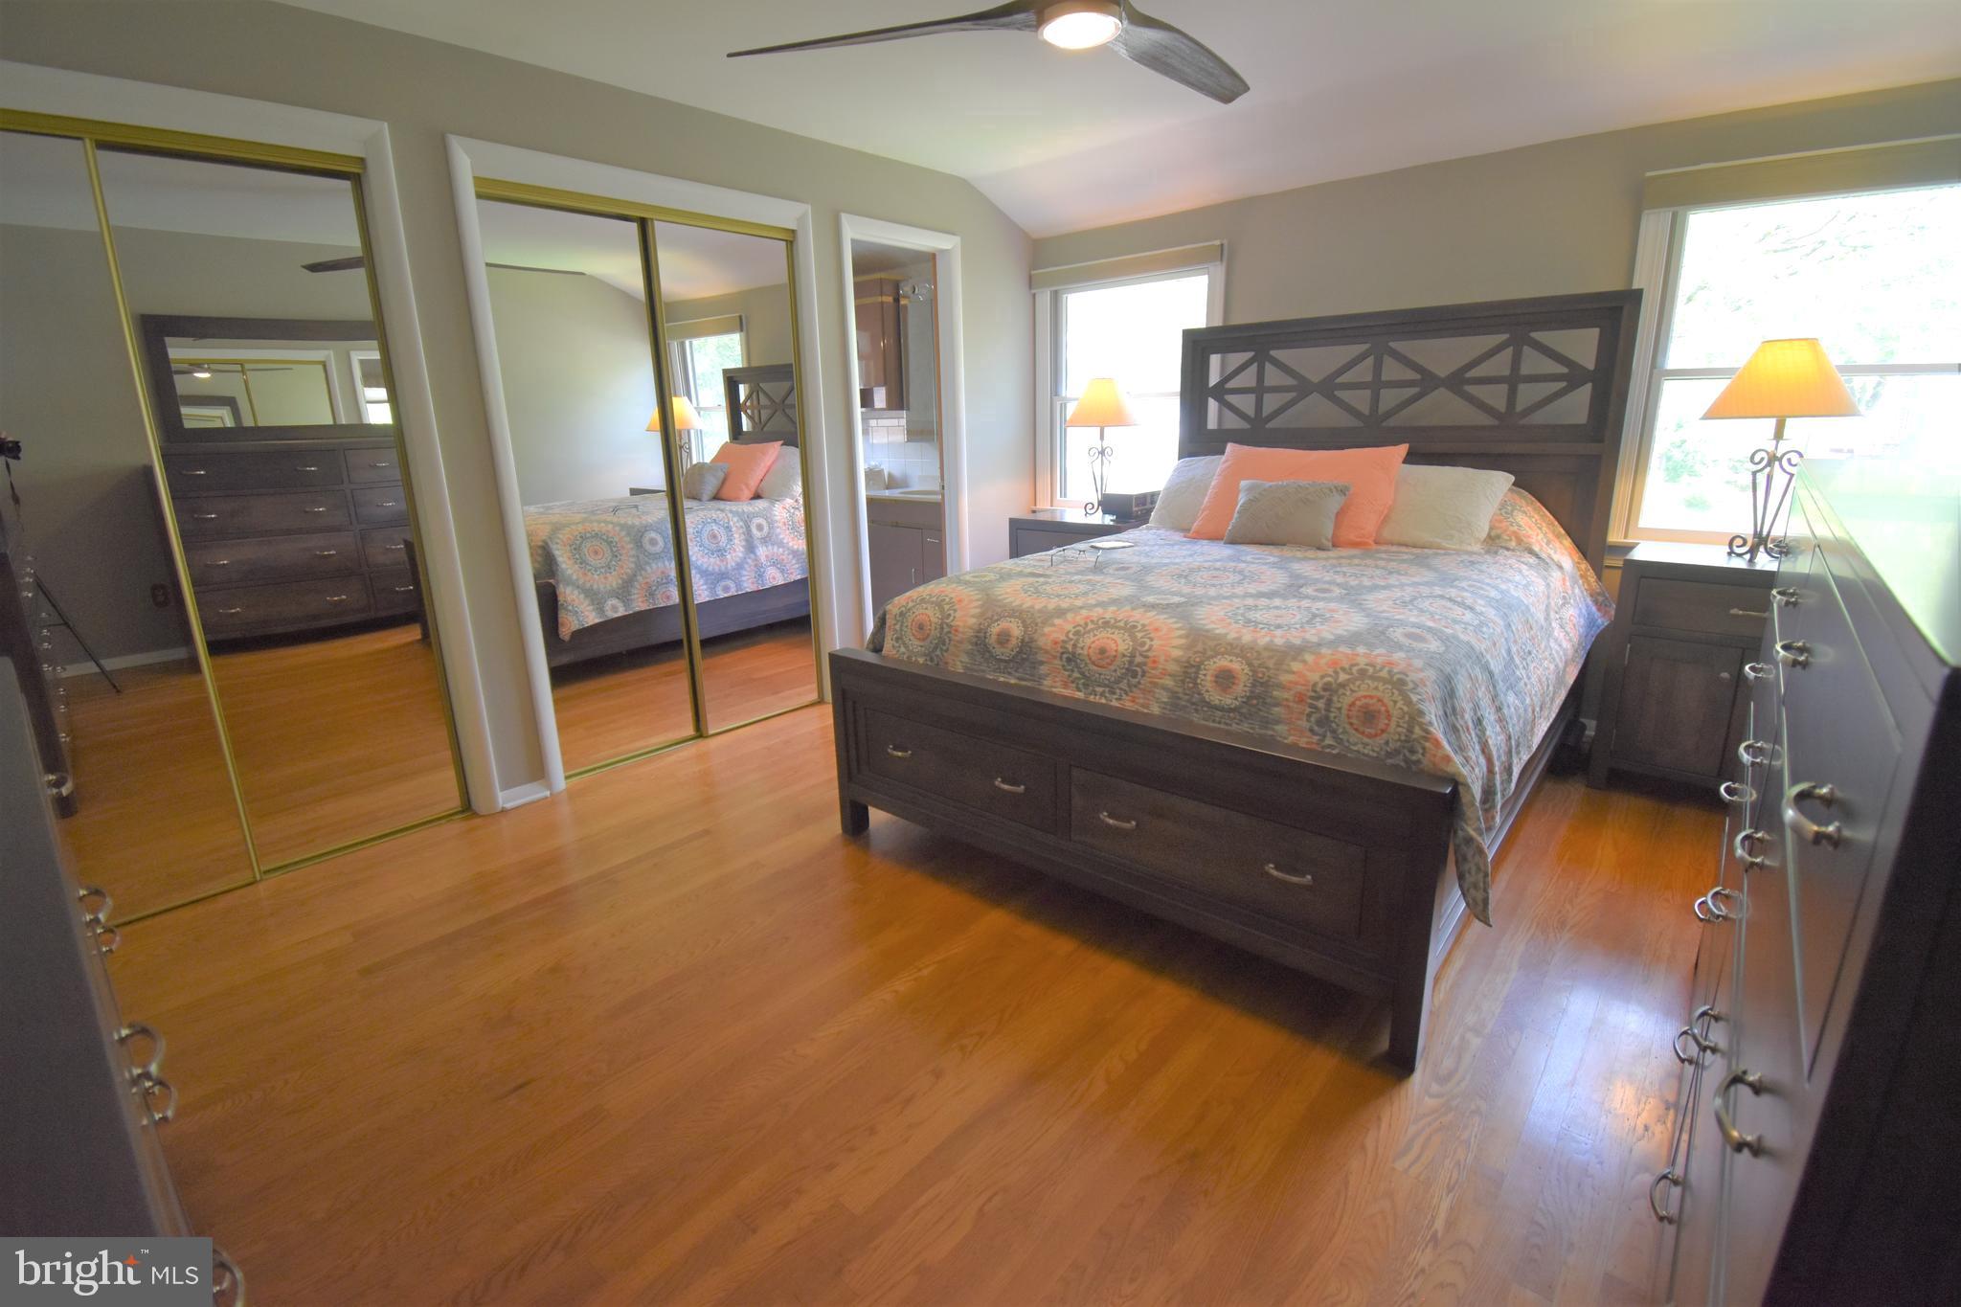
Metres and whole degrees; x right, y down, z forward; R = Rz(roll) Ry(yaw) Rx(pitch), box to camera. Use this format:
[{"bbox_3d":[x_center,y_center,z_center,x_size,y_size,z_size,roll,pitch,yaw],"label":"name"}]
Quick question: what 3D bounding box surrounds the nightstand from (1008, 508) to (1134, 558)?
[{"bbox_3d":[0.541,-0.305,4.260,0.620,0.780,0.470,11,19,40],"label":"nightstand"}]

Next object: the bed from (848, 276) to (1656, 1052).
[{"bbox_3d":[0.904,-0.344,2.680,1.710,1.630,2.235,11,19,40],"label":"bed"}]

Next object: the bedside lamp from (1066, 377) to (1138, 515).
[{"bbox_3d":[0.606,-1.003,4.052,0.354,0.672,0.354,-1,15,0],"label":"bedside lamp"}]

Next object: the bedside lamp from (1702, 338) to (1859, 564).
[{"bbox_3d":[2.431,-0.625,2.505,0.354,0.641,0.354,11,19,40],"label":"bedside lamp"}]

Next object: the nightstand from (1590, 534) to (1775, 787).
[{"bbox_3d":[2.420,0.076,2.624,0.620,0.770,0.470,11,19,40],"label":"nightstand"}]

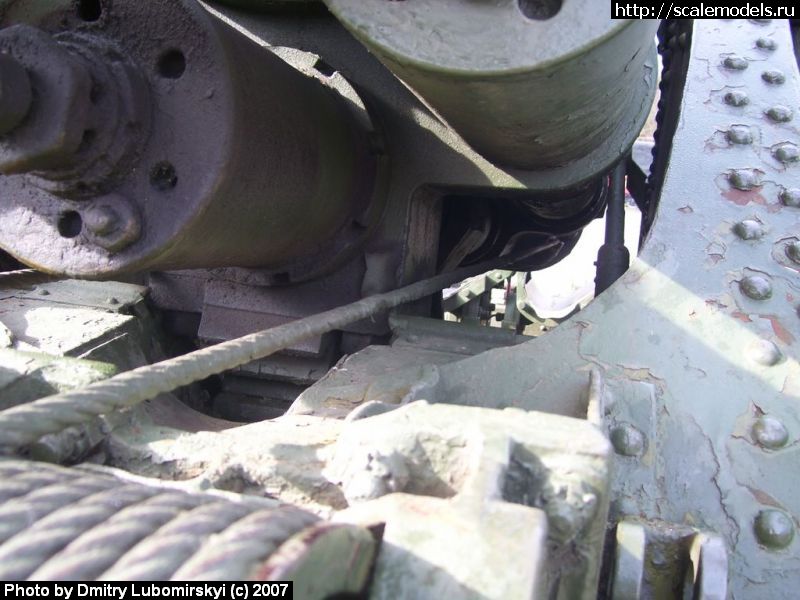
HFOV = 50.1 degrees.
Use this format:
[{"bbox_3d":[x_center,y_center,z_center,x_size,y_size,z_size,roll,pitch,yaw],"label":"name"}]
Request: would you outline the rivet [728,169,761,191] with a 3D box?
[{"bbox_3d":[0.424,-0.150,1.049,0.034,0.014,0.034,3,43,16],"label":"rivet"}]

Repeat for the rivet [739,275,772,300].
[{"bbox_3d":[0.380,-0.015,0.909,0.033,0.013,0.033,3,43,16],"label":"rivet"}]

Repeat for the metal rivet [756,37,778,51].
[{"bbox_3d":[0.552,-0.387,1.286,0.030,0.012,0.030,3,43,16],"label":"metal rivet"}]

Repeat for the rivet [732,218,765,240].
[{"bbox_3d":[0.400,-0.083,0.981,0.033,0.013,0.033,3,43,16],"label":"rivet"}]

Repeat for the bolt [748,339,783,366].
[{"bbox_3d":[0.361,0.050,0.842,0.031,0.012,0.031,3,43,16],"label":"bolt"}]

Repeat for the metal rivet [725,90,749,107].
[{"bbox_3d":[0.469,-0.281,1.187,0.033,0.013,0.033,3,43,16],"label":"metal rivet"}]

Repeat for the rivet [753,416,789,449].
[{"bbox_3d":[0.335,0.118,0.771,0.032,0.013,0.032,3,43,16],"label":"rivet"}]

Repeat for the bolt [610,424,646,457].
[{"bbox_3d":[0.208,0.125,0.777,0.033,0.013,0.033,3,43,16],"label":"bolt"}]

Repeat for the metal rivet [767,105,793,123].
[{"bbox_3d":[0.509,-0.251,1.144,0.032,0.013,0.032,3,43,16],"label":"metal rivet"}]

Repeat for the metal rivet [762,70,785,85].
[{"bbox_3d":[0.531,-0.317,1.213,0.032,0.013,0.032,3,43,16],"label":"metal rivet"}]

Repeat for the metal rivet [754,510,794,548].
[{"bbox_3d":[0.308,0.186,0.702,0.032,0.013,0.032,3,43,16],"label":"metal rivet"}]

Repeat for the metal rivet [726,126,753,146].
[{"bbox_3d":[0.446,-0.218,1.122,0.033,0.013,0.033,3,43,16],"label":"metal rivet"}]

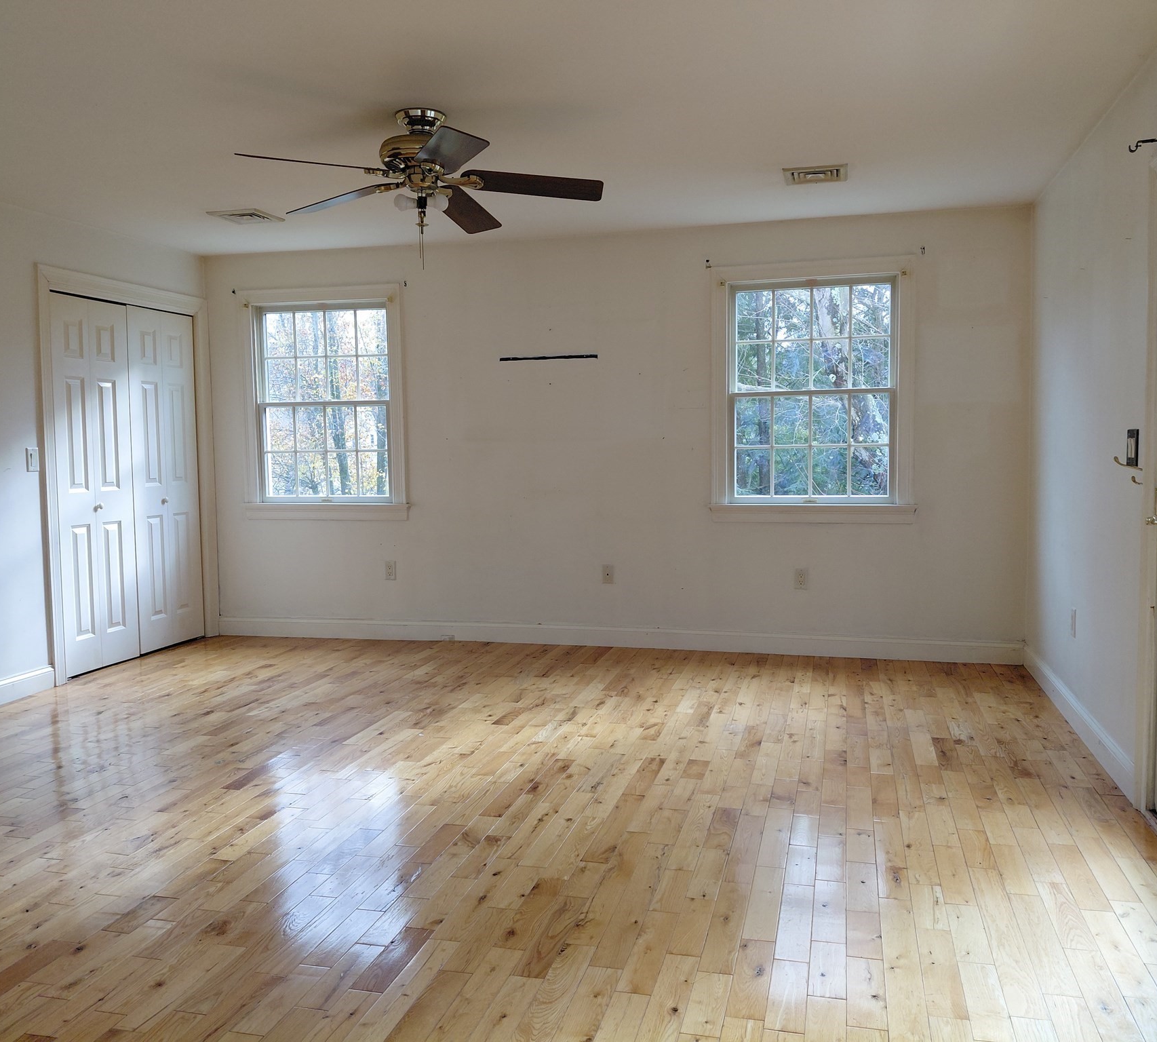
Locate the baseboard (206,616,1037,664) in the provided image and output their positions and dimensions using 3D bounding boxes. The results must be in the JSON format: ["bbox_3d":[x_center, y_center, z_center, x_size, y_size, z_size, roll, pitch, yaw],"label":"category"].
[{"bbox_3d":[0.037,0.699,5.988,4.888,0.132,0.020,0,4,13],"label":"baseboard"}]

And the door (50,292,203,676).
[{"bbox_3d":[-2.591,-0.222,5.822,0.045,2.028,1.183,1,4,15],"label":"door"}]

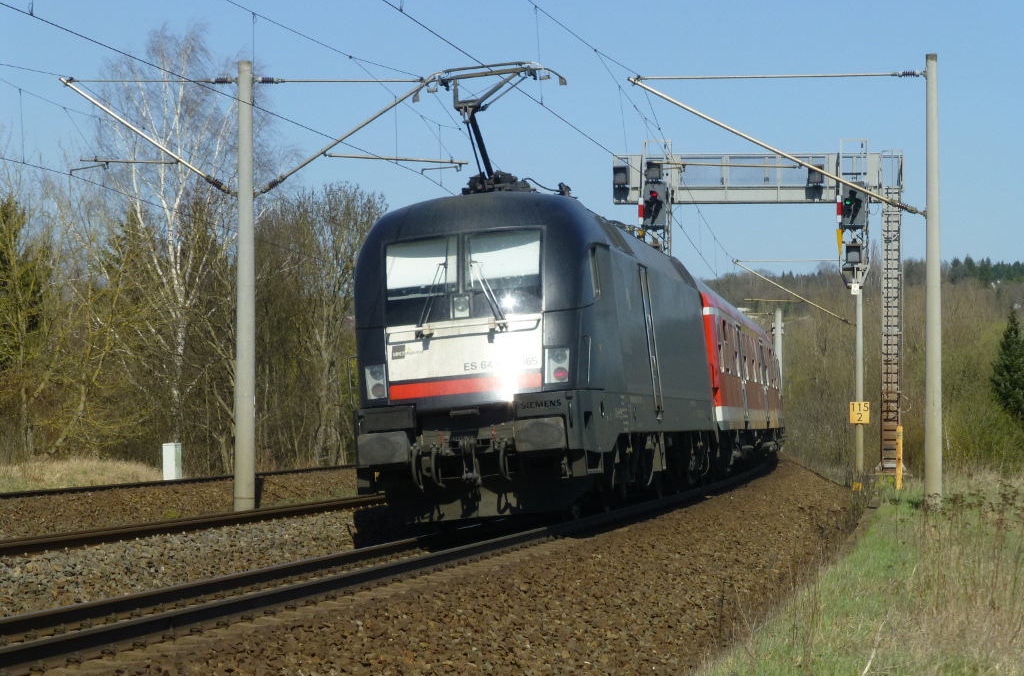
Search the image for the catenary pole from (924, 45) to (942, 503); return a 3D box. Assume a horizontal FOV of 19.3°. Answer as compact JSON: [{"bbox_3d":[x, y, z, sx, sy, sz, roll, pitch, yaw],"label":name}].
[{"bbox_3d":[7.468,-1.006,53.500,0.310,8.077,0.310,0,-1,5],"label":"catenary pole"}]

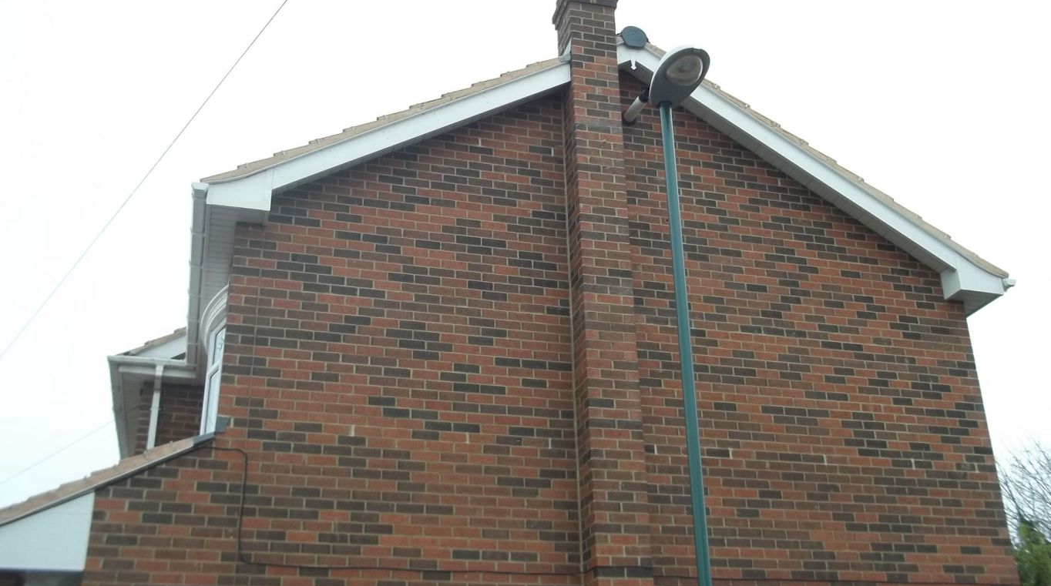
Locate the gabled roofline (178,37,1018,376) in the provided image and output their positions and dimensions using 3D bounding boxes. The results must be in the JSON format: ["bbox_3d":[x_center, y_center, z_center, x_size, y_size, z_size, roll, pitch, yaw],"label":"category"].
[{"bbox_3d":[0.402,-0.595,11.839,7.610,2.380,4.390,6,-24,-16],"label":"gabled roofline"}]

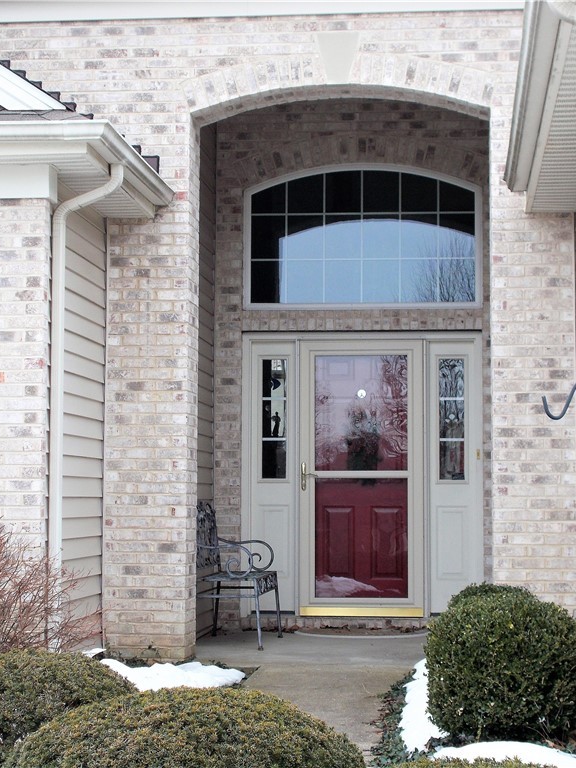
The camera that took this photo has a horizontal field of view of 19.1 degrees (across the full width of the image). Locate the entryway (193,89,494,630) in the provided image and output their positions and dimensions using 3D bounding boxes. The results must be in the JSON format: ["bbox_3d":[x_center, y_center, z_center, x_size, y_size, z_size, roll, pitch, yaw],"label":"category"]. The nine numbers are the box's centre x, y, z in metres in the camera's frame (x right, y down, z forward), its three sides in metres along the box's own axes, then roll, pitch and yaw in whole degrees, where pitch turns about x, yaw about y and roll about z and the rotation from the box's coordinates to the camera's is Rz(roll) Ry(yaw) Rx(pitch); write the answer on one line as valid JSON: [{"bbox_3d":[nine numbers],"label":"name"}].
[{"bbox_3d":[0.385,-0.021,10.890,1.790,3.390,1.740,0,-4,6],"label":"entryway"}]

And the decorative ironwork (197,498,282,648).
[{"bbox_3d":[-0.365,1.255,11.416,0.540,0.920,1.200,0,-4,6],"label":"decorative ironwork"}]

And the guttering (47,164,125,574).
[{"bbox_3d":[-1.017,0.123,8.673,0.370,2.480,0.090,0,-4,6],"label":"guttering"}]

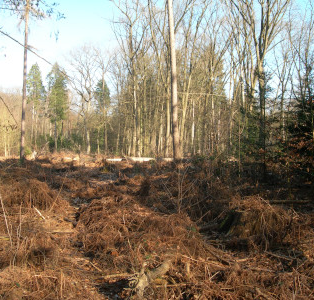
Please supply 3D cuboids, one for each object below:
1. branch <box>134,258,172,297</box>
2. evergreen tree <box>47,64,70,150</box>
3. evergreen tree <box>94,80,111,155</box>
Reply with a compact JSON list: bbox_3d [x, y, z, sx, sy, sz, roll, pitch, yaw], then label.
[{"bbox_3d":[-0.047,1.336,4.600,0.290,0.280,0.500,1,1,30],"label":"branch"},{"bbox_3d":[-13.011,-5.746,58.000,2.906,11.624,2.906,0,1,0],"label":"evergreen tree"},{"bbox_3d":[-7.323,-4.636,59.000,2.419,9.943,2.419,0,1,0],"label":"evergreen tree"}]

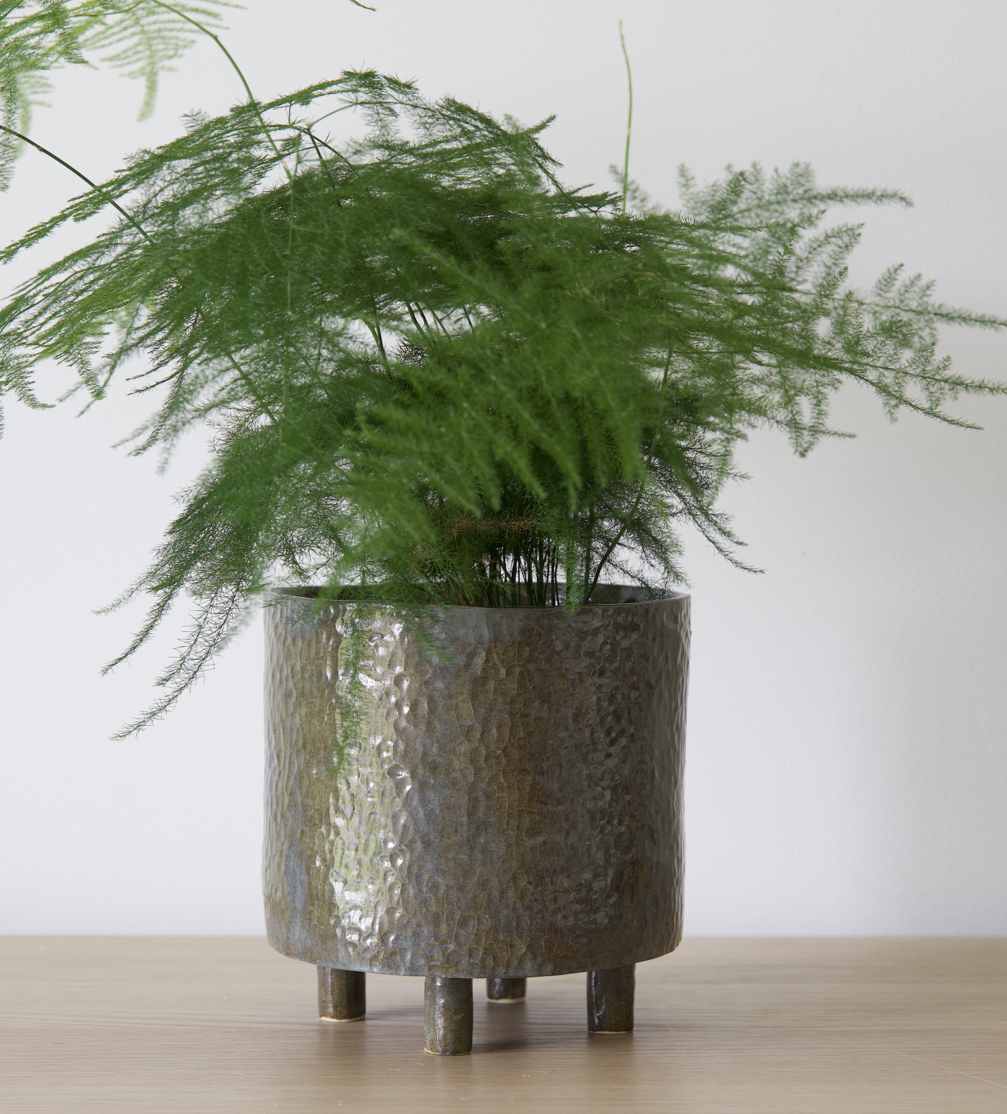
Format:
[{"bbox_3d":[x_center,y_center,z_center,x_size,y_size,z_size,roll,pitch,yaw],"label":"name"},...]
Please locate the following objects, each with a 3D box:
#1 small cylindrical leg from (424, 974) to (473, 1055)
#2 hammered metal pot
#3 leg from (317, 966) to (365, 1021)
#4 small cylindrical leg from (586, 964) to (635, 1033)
[{"bbox_3d":[-0.026,0.205,1.586,0.022,0.039,0.022,0,3,0],"label":"small cylindrical leg"},{"bbox_3d":[-0.013,0.100,1.644,0.200,0.164,0.200,0,3,0],"label":"hammered metal pot"},{"bbox_3d":[-0.077,0.201,1.663,0.022,0.039,0.022,0,3,0],"label":"leg"},{"bbox_3d":[0.051,0.202,1.636,0.022,0.039,0.022,0,3,0],"label":"small cylindrical leg"}]

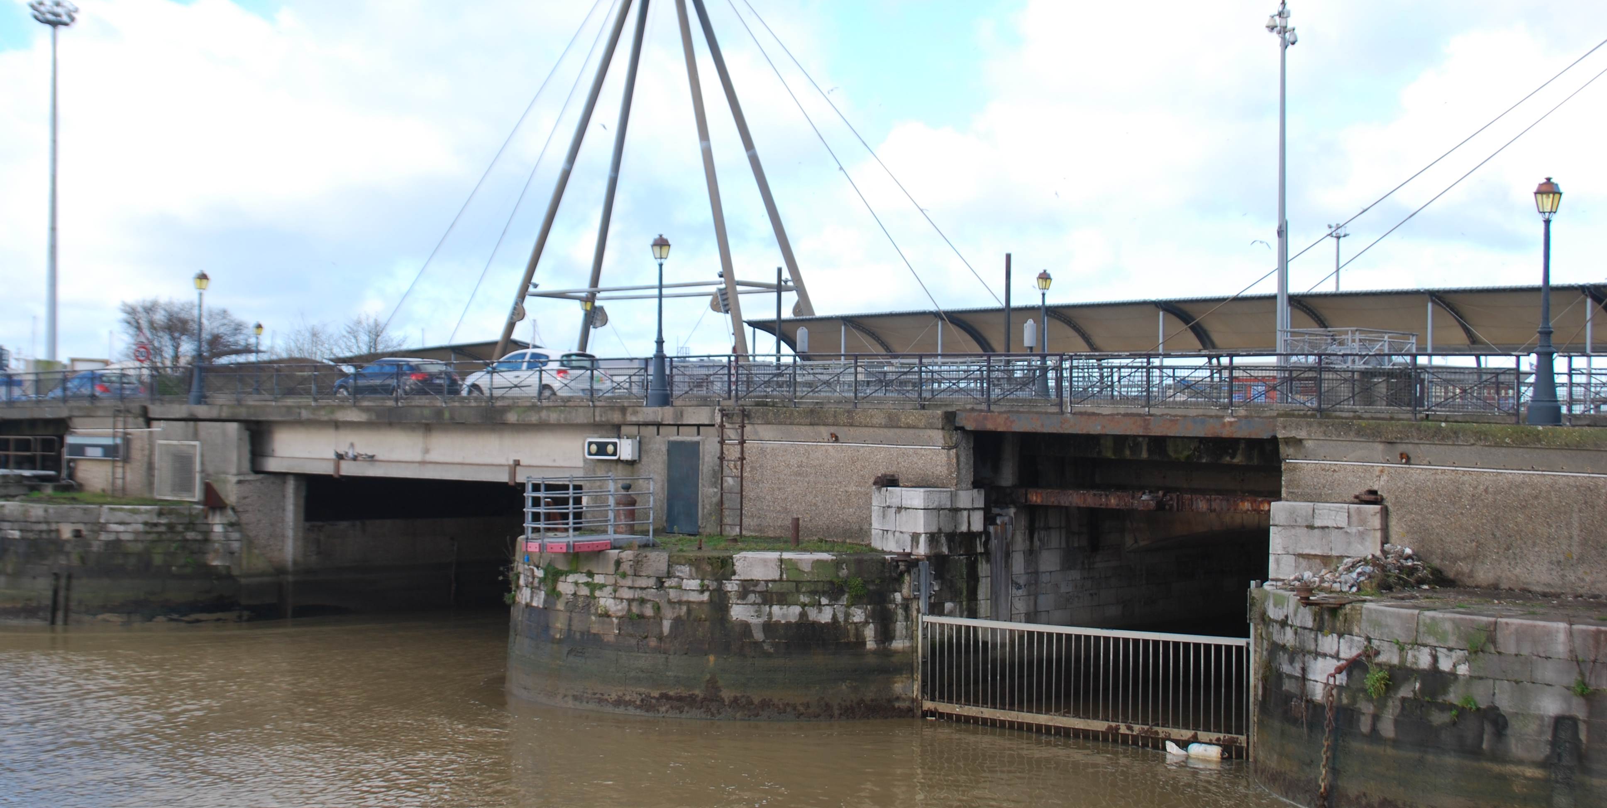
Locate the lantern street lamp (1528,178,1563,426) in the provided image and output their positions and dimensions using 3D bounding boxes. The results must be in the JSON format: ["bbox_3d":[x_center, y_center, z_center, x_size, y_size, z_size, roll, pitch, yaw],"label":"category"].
[{"bbox_3d":[10.663,-1.474,30.800,0.480,3.550,0.480,1,0,-45],"label":"lantern street lamp"}]

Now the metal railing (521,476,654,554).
[{"bbox_3d":[-4.007,1.991,38.900,1.250,1.300,2.600,0,0,38],"label":"metal railing"}]

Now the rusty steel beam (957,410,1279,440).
[{"bbox_3d":[5.140,0.357,36.290,0.300,0.340,6.750,1,0,-45],"label":"rusty steel beam"}]

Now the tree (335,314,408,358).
[{"bbox_3d":[-26.212,-2.396,130.000,4.400,6.100,4.300,1,0,0],"label":"tree"}]

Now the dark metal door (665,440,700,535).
[{"bbox_3d":[-2.478,1.711,44.100,0.080,1.970,1.000,1,0,-45],"label":"dark metal door"}]

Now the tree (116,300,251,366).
[{"bbox_3d":[-30.235,-2.273,105.000,6.600,5.800,6.000,1,0,0],"label":"tree"}]

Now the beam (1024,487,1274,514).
[{"bbox_3d":[6.350,1.735,38.270,5.950,0.280,0.280,0,0,34],"label":"beam"}]

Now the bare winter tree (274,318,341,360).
[{"bbox_3d":[-30.092,-2.282,130.000,4.000,5.900,4.000,1,0,0],"label":"bare winter tree"}]

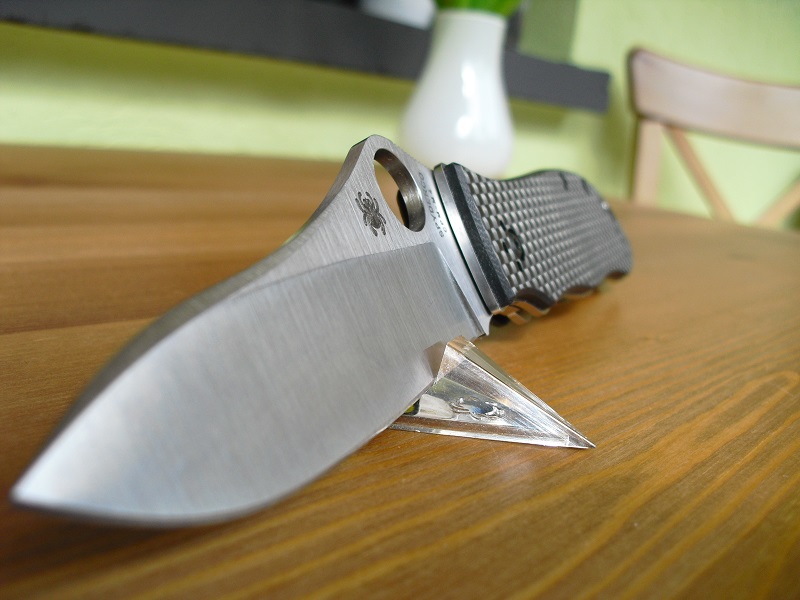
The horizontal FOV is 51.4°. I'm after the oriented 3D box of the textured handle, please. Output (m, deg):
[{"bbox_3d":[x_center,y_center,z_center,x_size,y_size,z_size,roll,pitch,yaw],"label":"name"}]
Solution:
[{"bbox_3d":[0.032,-0.013,0.187,0.014,0.031,0.114,-24,-4,25],"label":"textured handle"}]

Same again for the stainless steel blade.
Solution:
[{"bbox_3d":[-0.010,-0.002,0.096,0.004,0.039,0.091,-24,-4,25],"label":"stainless steel blade"}]

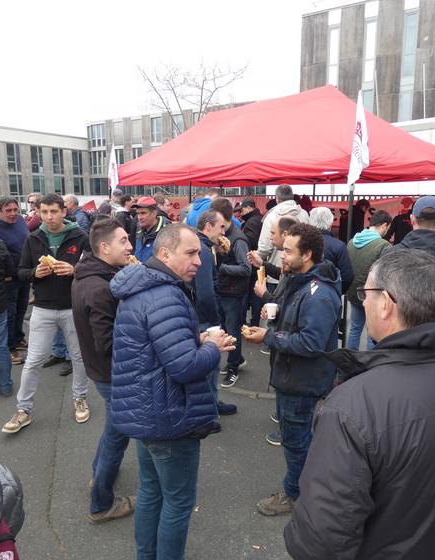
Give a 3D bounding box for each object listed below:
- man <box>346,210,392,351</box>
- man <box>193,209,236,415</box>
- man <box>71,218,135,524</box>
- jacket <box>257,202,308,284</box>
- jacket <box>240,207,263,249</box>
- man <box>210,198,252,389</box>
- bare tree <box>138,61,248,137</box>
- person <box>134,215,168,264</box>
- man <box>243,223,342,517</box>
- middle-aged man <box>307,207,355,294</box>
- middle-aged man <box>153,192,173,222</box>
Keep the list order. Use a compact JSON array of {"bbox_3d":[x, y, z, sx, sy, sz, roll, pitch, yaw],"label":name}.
[{"bbox_3d":[1.530,0.160,4.259,0.520,1.700,0.420,8,14,37],"label":"man"},{"bbox_3d":[-0.063,0.290,3.423,0.460,1.690,0.500,0,11,1],"label":"man"},{"bbox_3d":[-0.621,0.518,2.393,0.480,1.710,0.520,-5,12,-25],"label":"man"},{"bbox_3d":[0.657,-0.445,4.297,0.580,0.760,0.380,-2,11,-7],"label":"jacket"},{"bbox_3d":[0.434,-0.480,5.510,0.360,0.780,0.550,0,11,0],"label":"jacket"},{"bbox_3d":[0.143,0.141,4.123,0.520,1.790,0.450,9,14,39],"label":"man"},{"bbox_3d":[-0.910,-4.893,16.367,4.500,7.000,4.200,0,11,0],"label":"bare tree"},{"bbox_3d":[-0.646,0.117,4.102,0.550,1.770,0.420,9,14,38],"label":"person"},{"bbox_3d":[0.421,0.516,2.454,0.550,1.690,0.550,-2,11,-12],"label":"man"},{"bbox_3d":[1.060,0.165,4.158,0.540,1.730,0.380,4,12,18],"label":"middle-aged man"},{"bbox_3d":[-0.696,-0.113,5.177,0.380,1.800,0.520,4,12,19],"label":"middle-aged man"}]

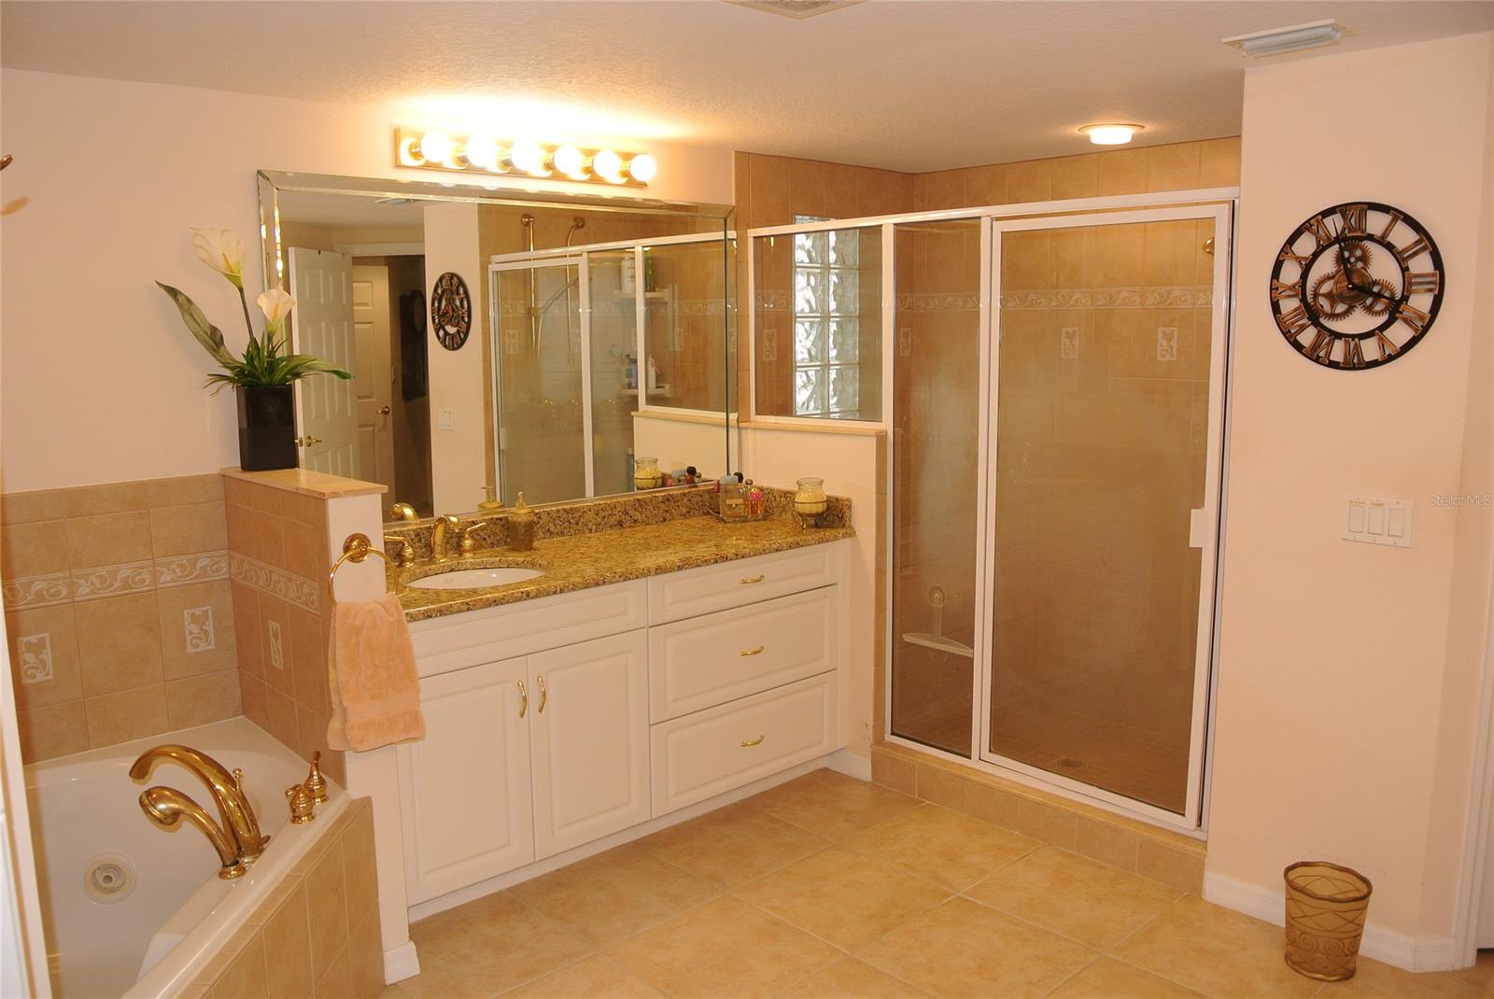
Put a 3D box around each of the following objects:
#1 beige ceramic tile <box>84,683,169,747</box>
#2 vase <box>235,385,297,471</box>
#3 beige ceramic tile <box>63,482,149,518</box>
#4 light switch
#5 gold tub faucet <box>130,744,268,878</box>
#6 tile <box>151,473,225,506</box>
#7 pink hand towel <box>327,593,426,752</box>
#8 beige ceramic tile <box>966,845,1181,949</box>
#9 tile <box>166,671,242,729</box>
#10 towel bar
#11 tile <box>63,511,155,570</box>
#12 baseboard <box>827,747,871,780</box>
[{"bbox_3d":[-1.618,0.566,2.932,0.205,0.140,0.012,-8,11,-42],"label":"beige ceramic tile"},{"bbox_3d":[-1.346,-0.203,3.124,0.131,0.235,0.090,-8,12,-40],"label":"vase"},{"bbox_3d":[-1.645,-0.002,2.884,0.195,0.073,0.010,-8,10,-42],"label":"beige ceramic tile"},{"bbox_3d":[1.551,0.054,2.755,0.010,0.115,0.160,-7,10,-43],"label":"light switch"},{"bbox_3d":[-1.102,0.612,2.233,0.265,0.240,0.140,0,7,0],"label":"gold tub faucet"},{"bbox_3d":[-1.504,-0.022,3.012,0.188,0.073,0.010,-8,10,-42],"label":"tile"},{"bbox_3d":[-0.848,0.392,2.556,0.200,0.355,0.080,-8,11,-42],"label":"pink hand towel"},{"bbox_3d":[0.914,1.115,3.151,0.450,0.012,0.450,-8,11,-42],"label":"beige ceramic tile"},{"bbox_3d":[-1.494,0.556,3.085,0.195,0.137,0.010,-7,10,-43],"label":"tile"},{"bbox_3d":[-0.868,0.169,2.527,0.160,0.175,0.065,-8,11,-42],"label":"towel bar"},{"bbox_3d":[-1.643,0.104,2.898,0.195,0.141,0.010,-8,10,-42],"label":"tile"},{"bbox_3d":[0.385,0.992,4.224,0.212,0.090,0.015,8,12,44],"label":"baseboard"}]

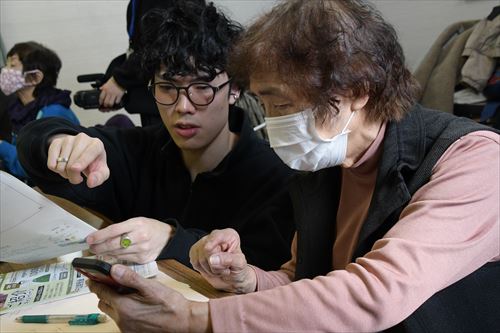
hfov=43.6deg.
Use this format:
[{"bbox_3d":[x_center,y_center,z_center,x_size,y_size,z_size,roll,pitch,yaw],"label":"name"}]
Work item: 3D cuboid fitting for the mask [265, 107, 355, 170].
[{"bbox_3d":[0.072,-0.045,0.911,0.105,0.105,0.130,-35,30,-22],"label":"mask"}]

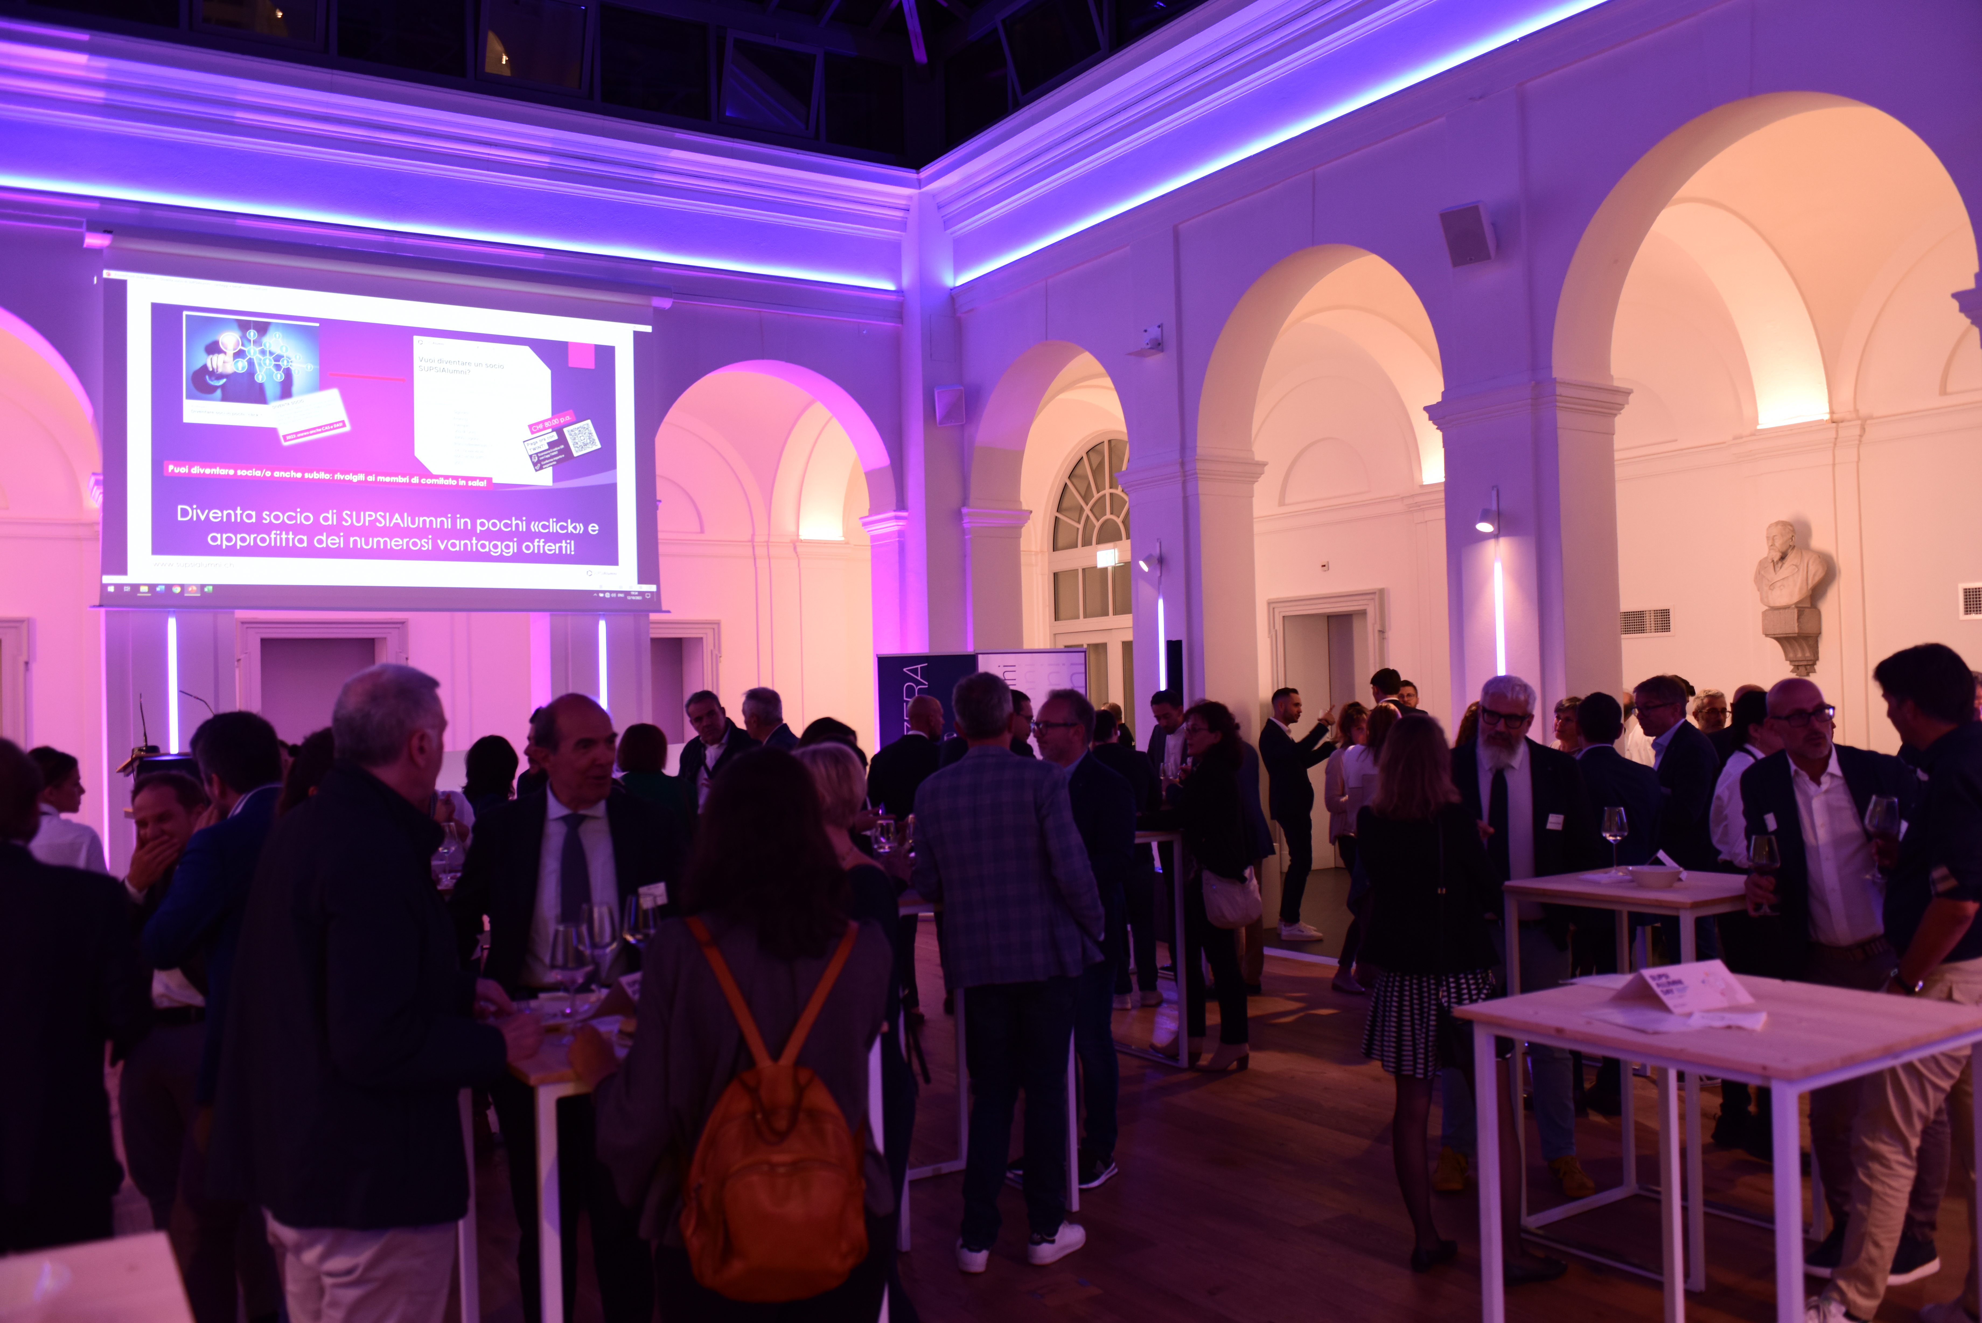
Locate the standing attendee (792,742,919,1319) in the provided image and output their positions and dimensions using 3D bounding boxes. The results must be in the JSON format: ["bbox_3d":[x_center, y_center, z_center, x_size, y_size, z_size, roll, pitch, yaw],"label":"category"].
[{"bbox_3d":[-0.404,1.028,4.170,0.380,1.630,0.460,-2,-1,22],"label":"standing attendee"}]

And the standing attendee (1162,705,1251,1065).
[{"bbox_3d":[0.997,1.028,7.188,0.500,1.669,0.480,-1,-1,-3],"label":"standing attendee"}]

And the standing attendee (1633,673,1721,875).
[{"bbox_3d":[2.917,0.922,6.520,0.370,1.720,0.490,-1,-1,-10],"label":"standing attendee"}]

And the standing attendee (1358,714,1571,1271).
[{"bbox_3d":[1.379,0.976,4.600,0.540,1.645,0.420,-2,-1,36],"label":"standing attendee"}]

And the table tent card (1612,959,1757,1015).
[{"bbox_3d":[1.370,0.638,3.060,0.216,0.074,0.156,-1,-1,-24],"label":"table tent card"}]

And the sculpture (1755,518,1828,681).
[{"bbox_3d":[5.152,-0.399,9.924,0.380,0.980,0.500,-1,-2,-34],"label":"sculpture"}]

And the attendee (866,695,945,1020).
[{"bbox_3d":[-0.421,1.039,8.300,0.500,1.730,0.380,-2,-1,25],"label":"attendee"}]

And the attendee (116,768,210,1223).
[{"bbox_3d":[-2.168,1.078,4.100,0.550,1.590,0.480,-2,-1,23],"label":"attendee"}]

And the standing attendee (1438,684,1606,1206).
[{"bbox_3d":[1.840,0.919,5.350,0.570,1.755,0.400,-2,-1,29],"label":"standing attendee"}]

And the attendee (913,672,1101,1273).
[{"bbox_3d":[0.055,0.929,4.800,0.590,1.820,0.420,-2,-1,13],"label":"attendee"}]

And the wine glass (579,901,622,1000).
[{"bbox_3d":[-0.843,0.628,3.309,0.086,0.218,0.086,-1,-1,0],"label":"wine glass"}]

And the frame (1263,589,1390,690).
[{"bbox_3d":[2.892,0.648,13.058,0.200,2.410,1.351,-1,-1,-33],"label":"frame"}]

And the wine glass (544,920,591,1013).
[{"bbox_3d":[-0.812,0.620,2.984,0.086,0.218,0.086,-1,-1,0],"label":"wine glass"}]

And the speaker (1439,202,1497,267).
[{"bbox_3d":[2.619,-2.333,8.381,0.221,0.299,0.190,-3,26,43],"label":"speaker"}]

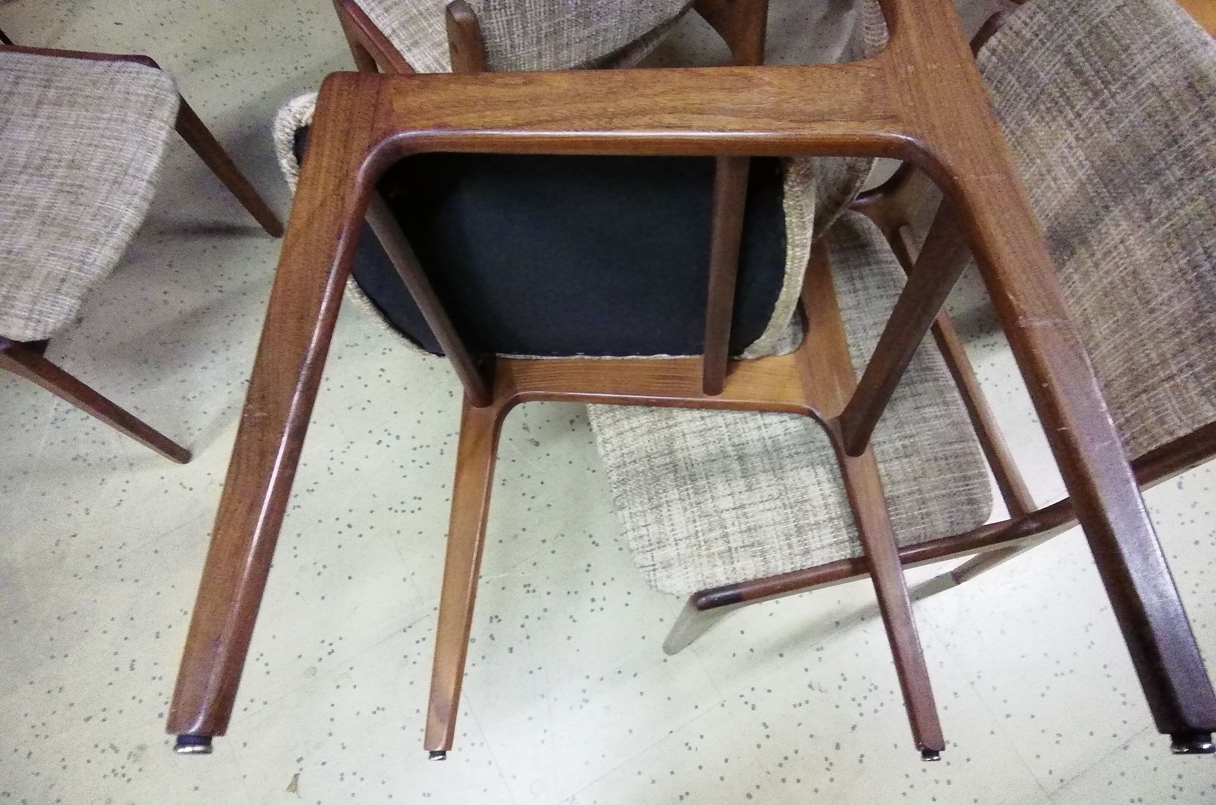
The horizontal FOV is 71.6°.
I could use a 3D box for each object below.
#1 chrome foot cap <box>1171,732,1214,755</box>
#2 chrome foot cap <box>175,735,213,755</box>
[{"bbox_3d":[0.260,0.152,0.375,0.015,0.015,0.009,-2,67,5],"label":"chrome foot cap"},{"bbox_3d":[-0.202,0.167,0.411,0.016,0.016,0.009,-2,67,5],"label":"chrome foot cap"}]

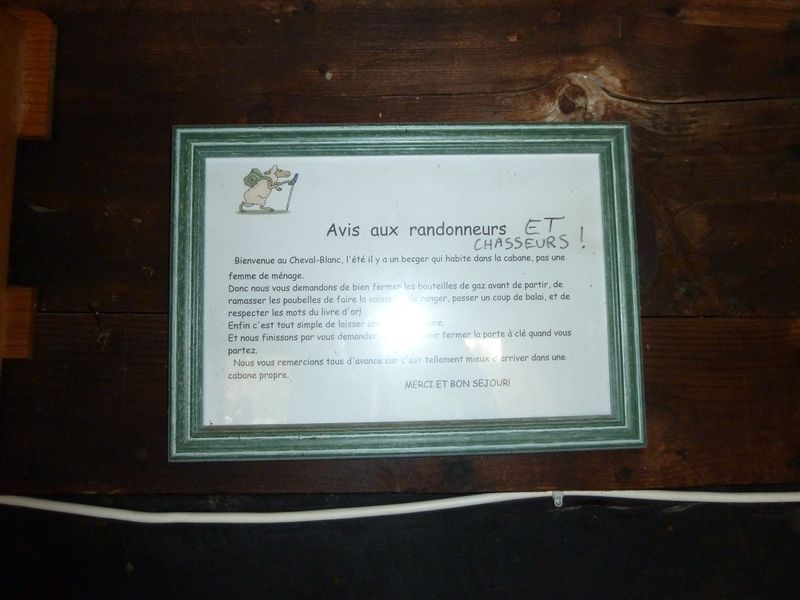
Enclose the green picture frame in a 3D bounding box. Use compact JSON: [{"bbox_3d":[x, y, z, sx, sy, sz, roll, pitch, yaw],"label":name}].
[{"bbox_3d":[0.006,-0.010,0.419,0.338,0.240,0.020,-1,-4,-2],"label":"green picture frame"}]

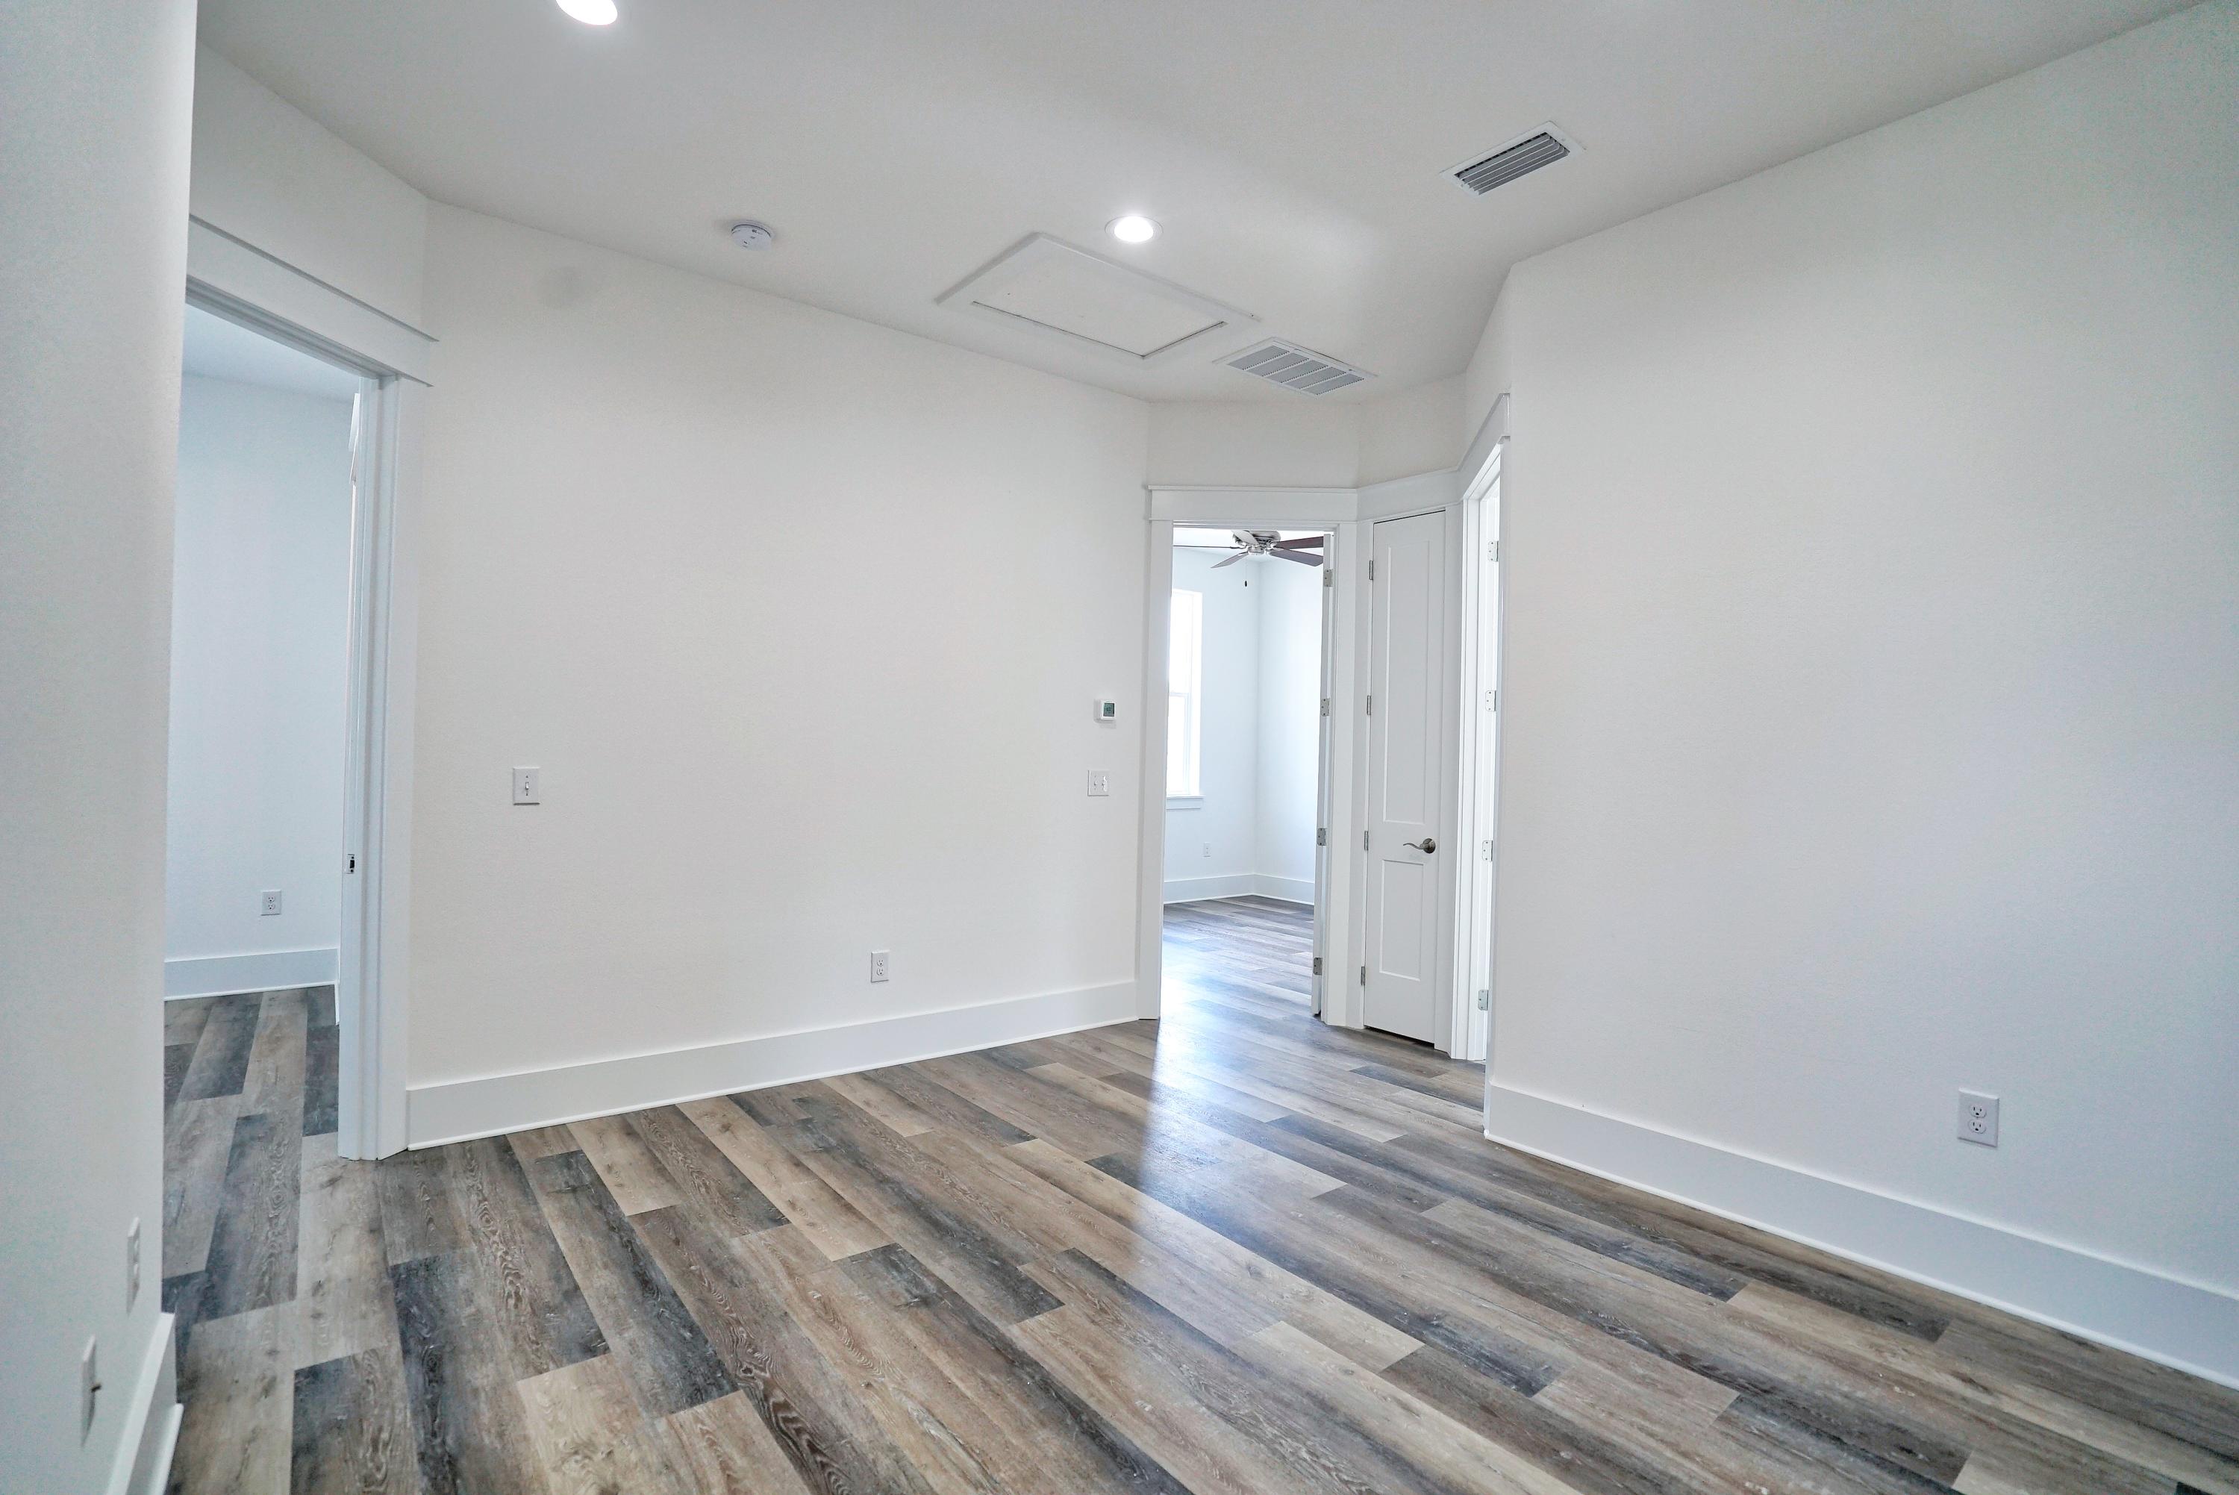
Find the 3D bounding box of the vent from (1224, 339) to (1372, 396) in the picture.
[{"bbox_3d":[0.803,-1.685,4.486,0.670,0.025,0.355,1,0,-38],"label":"vent"}]

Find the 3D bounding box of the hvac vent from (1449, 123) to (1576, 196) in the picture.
[{"bbox_3d":[1.137,-1.683,2.885,0.197,0.025,0.330,1,0,-39],"label":"hvac vent"}]

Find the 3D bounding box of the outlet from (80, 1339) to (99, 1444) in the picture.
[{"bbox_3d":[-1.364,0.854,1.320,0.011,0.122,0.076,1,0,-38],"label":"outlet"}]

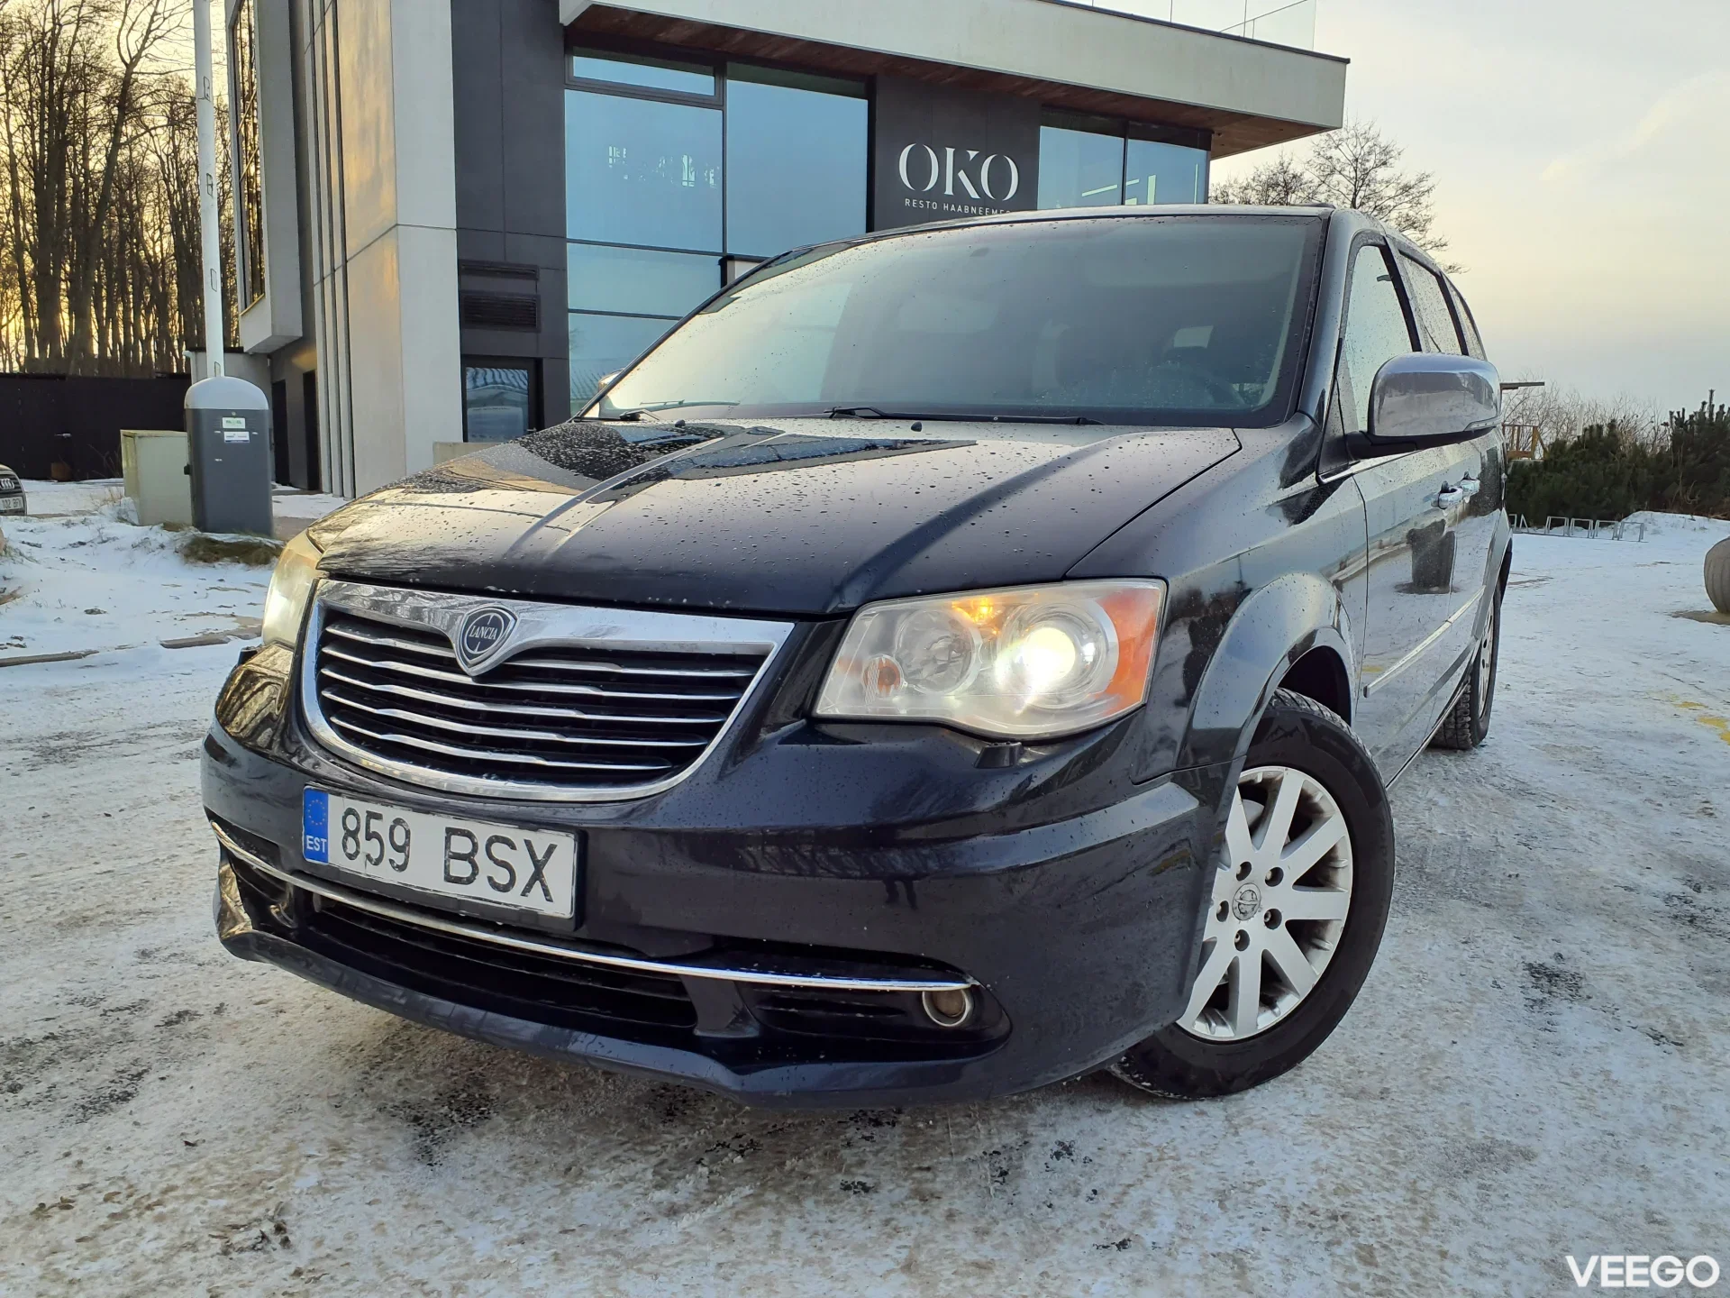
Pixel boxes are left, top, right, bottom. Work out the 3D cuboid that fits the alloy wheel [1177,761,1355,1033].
[{"bbox_3d":[0.594,0.404,2.274,0.464,0.464,0.180,-5,10,-29],"label":"alloy wheel"}]

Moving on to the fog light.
[{"bbox_3d":[0.112,0.443,1.694,0.070,0.063,0.050,5,10,30],"label":"fog light"}]

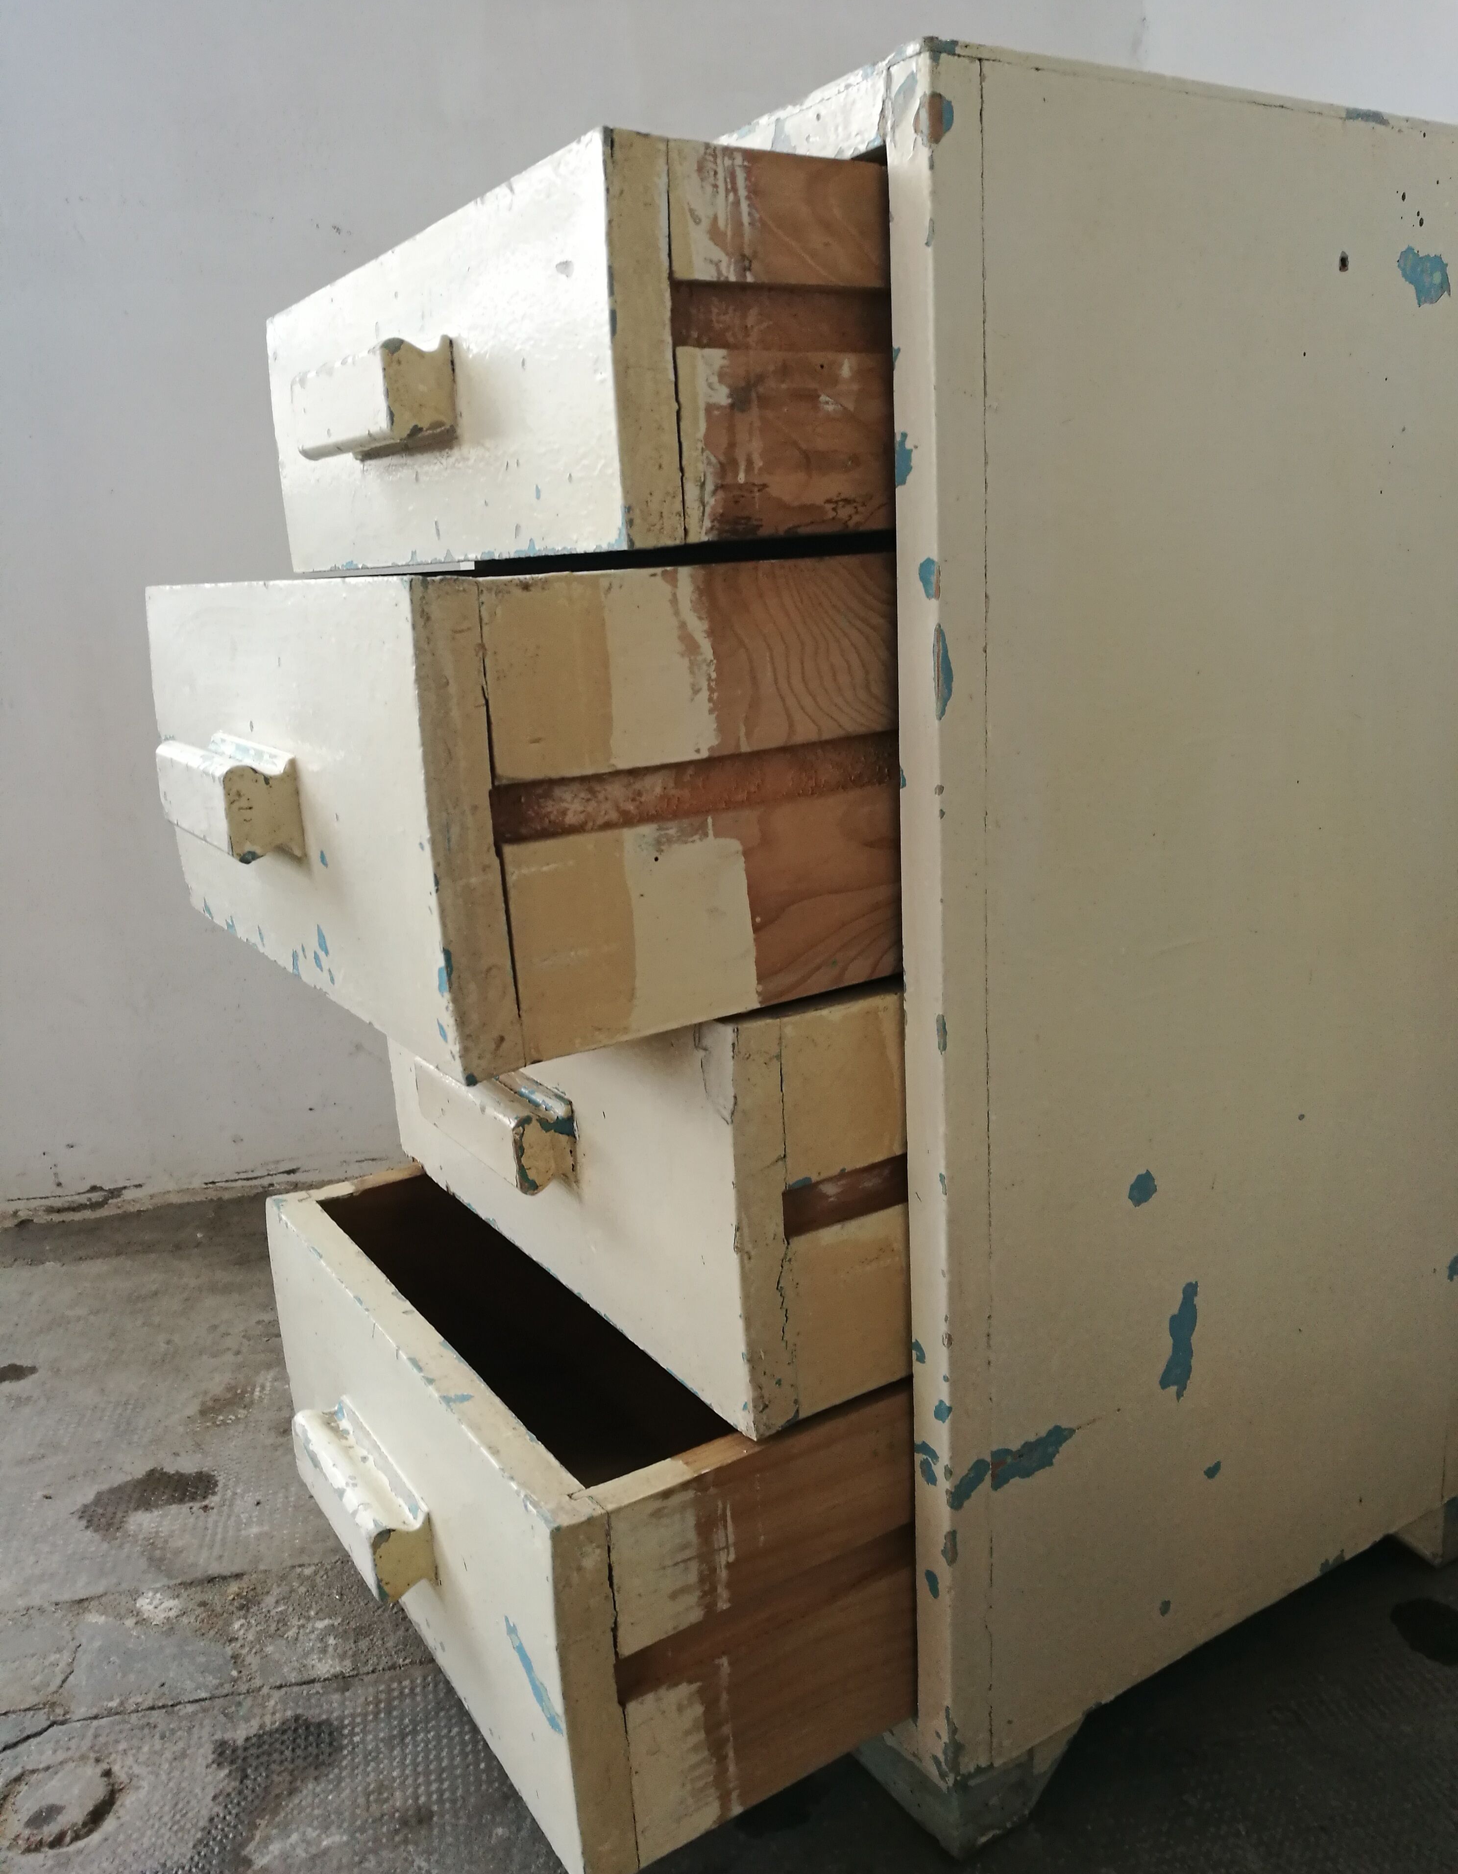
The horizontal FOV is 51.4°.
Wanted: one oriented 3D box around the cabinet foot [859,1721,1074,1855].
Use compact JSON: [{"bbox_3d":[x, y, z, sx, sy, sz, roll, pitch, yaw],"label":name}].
[{"bbox_3d":[0.127,0.439,0.840,0.091,0.046,0.100,-11,16,-30],"label":"cabinet foot"}]

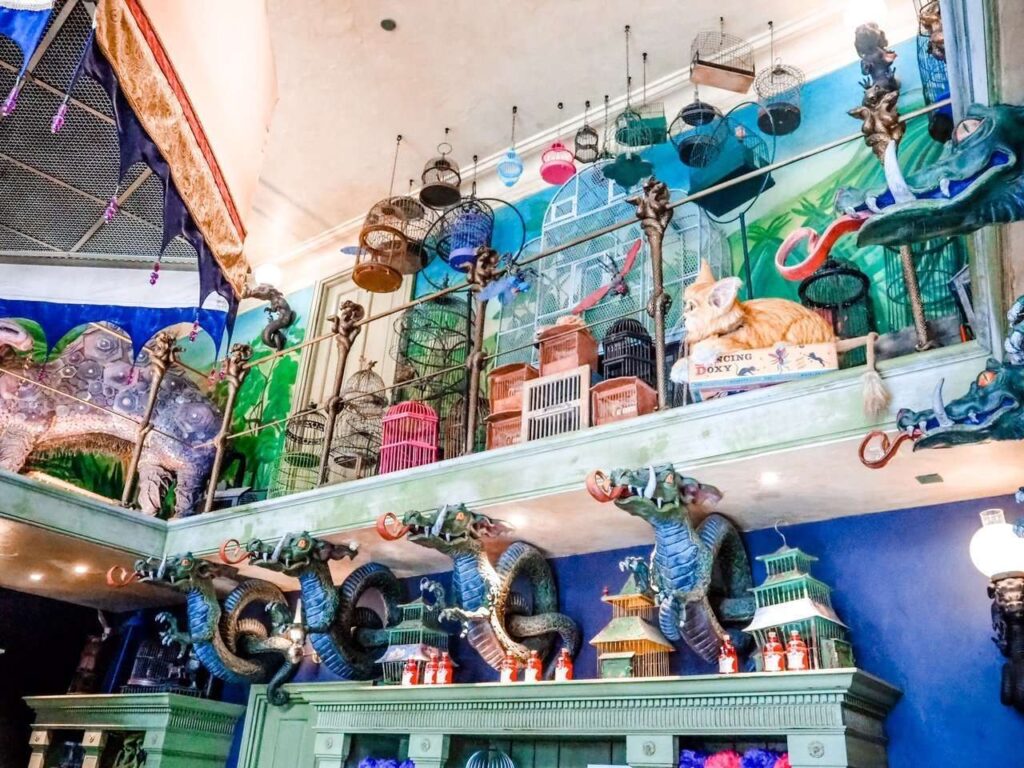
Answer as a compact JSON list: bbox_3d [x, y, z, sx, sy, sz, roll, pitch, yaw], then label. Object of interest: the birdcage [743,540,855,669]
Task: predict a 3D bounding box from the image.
[{"bbox_3d":[1.159,0.936,3.421,0.296,0.558,0.368,23,-33,-34],"label":"birdcage"}]

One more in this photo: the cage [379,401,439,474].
[{"bbox_3d":[-0.601,0.337,4.803,0.332,0.531,0.328,-7,-28,19],"label":"cage"}]

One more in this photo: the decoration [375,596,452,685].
[{"bbox_3d":[-0.522,1.454,4.649,0.332,0.520,0.332,-15,-32,32],"label":"decoration"}]

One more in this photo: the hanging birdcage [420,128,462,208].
[{"bbox_3d":[-0.491,-1.524,5.883,0.280,0.483,0.280,3,-27,1],"label":"hanging birdcage"}]

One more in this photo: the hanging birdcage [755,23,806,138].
[{"bbox_3d":[1.538,-1.846,4.881,0.296,0.793,0.296,-15,-32,32],"label":"hanging birdcage"}]

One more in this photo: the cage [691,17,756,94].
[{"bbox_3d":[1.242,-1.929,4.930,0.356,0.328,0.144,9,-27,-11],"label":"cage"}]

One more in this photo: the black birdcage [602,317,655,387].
[{"bbox_3d":[0.600,-0.105,4.292,0.288,0.546,0.256,-19,-34,37],"label":"black birdcage"}]

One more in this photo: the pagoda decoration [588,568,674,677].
[{"bbox_3d":[0.542,1.076,3.711,0.276,0.502,0.288,-15,-32,33],"label":"pagoda decoration"}]

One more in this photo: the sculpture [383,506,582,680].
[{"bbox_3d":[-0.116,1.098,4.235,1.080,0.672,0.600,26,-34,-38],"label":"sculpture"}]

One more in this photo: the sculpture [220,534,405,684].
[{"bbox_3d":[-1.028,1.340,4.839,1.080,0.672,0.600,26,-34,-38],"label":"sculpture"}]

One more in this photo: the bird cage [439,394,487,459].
[{"bbox_3d":[-0.264,0.286,4.511,0.240,0.510,0.240,3,-27,1],"label":"bird cage"}]

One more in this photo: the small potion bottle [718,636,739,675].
[{"bbox_3d":[0.900,1.141,3.461,0.080,0.162,0.080,-15,-32,32],"label":"small potion bottle"}]

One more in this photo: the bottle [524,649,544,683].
[{"bbox_3d":[0.095,1.288,3.780,0.080,0.138,0.080,3,-27,1],"label":"bottle"}]

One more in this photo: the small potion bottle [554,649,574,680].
[{"bbox_3d":[0.248,1.323,3.888,0.084,0.153,0.084,2,-26,1],"label":"small potion bottle"}]

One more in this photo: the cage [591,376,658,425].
[{"bbox_3d":[0.545,0.137,3.966,0.250,0.256,0.232,-15,-32,32],"label":"cage"}]

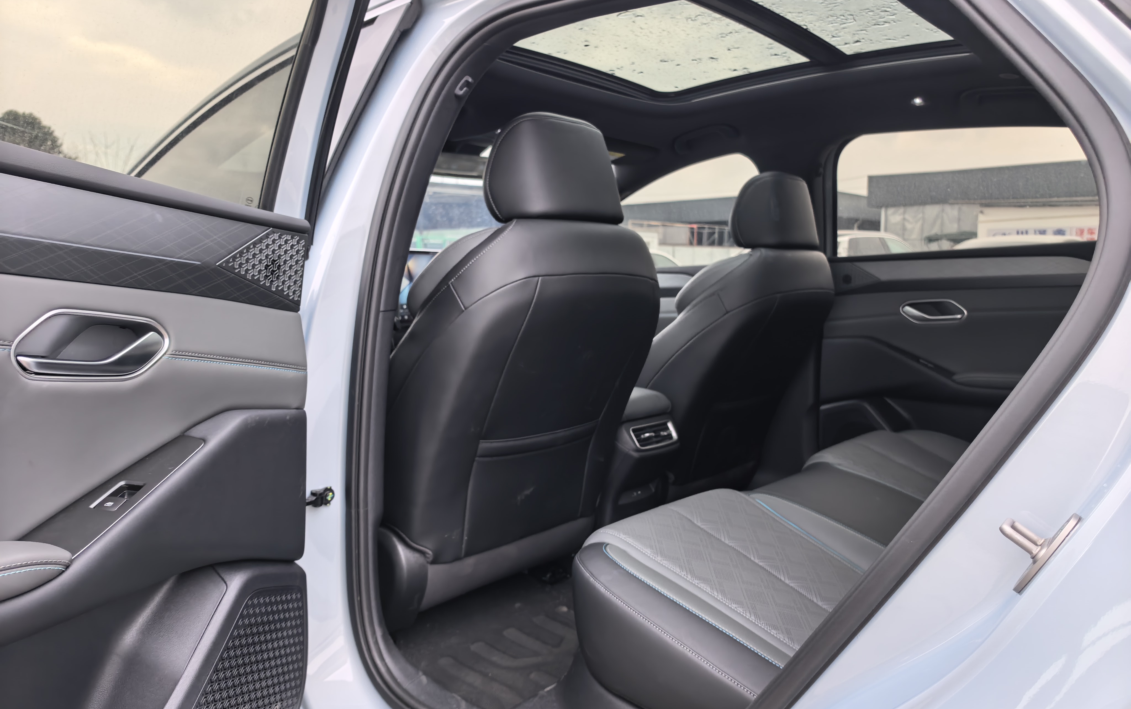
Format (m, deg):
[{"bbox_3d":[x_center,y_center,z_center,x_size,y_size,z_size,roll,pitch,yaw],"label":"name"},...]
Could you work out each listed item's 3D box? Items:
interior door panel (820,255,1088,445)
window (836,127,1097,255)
[{"bbox_3d":[1.050,0.067,1.958,0.820,0.620,0.120,4,6,43],"label":"interior door panel"},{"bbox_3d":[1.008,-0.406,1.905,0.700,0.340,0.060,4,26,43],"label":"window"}]

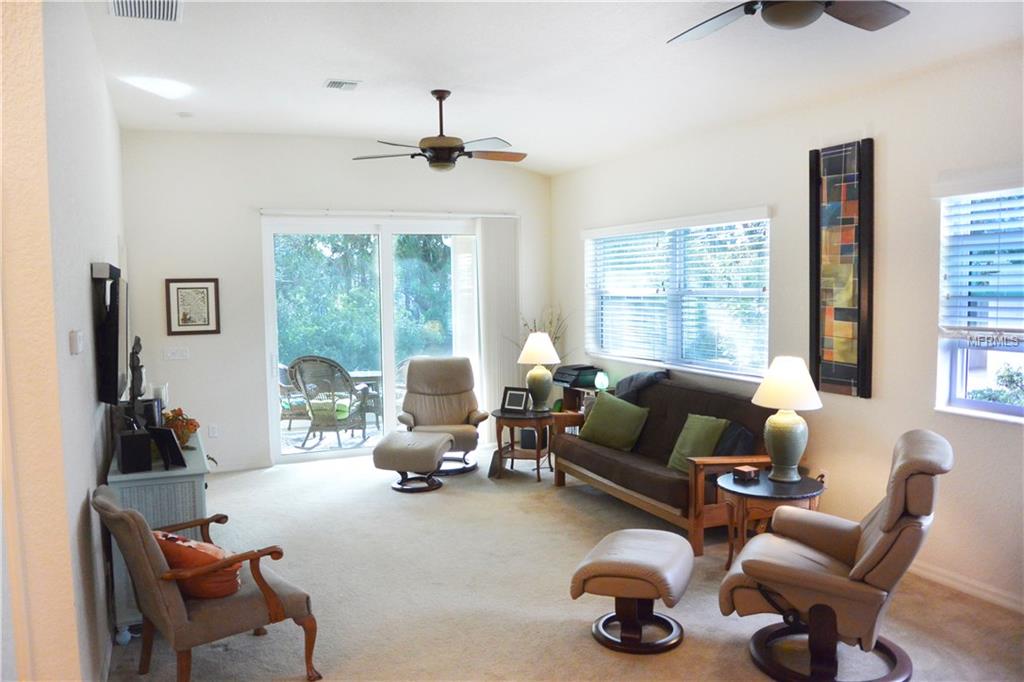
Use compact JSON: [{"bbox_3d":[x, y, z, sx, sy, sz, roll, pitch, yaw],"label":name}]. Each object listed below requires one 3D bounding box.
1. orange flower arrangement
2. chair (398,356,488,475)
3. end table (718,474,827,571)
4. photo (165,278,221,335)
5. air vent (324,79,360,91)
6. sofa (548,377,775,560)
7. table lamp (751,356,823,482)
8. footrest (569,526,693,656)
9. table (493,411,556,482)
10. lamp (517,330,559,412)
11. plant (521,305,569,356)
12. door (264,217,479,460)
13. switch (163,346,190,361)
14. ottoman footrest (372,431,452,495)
[{"bbox_3d":[-1.885,0.483,4.366,0.200,0.232,0.210,-3,4,-24],"label":"orange flower arrangement"},{"bbox_3d":[-0.657,0.676,7.244,0.800,1.005,0.790,-2,4,-13],"label":"chair"},{"bbox_3d":[1.481,1.081,4.398,0.580,0.560,0.580,1,5,21],"label":"end table"},{"bbox_3d":[-2.902,-0.313,6.997,0.457,0.517,0.030,-3,4,-24],"label":"photo"},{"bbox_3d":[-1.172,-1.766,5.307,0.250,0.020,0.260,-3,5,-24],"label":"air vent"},{"bbox_3d":[1.115,0.814,5.721,0.900,0.900,1.950,-3,5,-24],"label":"sofa"},{"bbox_3d":[1.588,0.449,4.419,0.390,0.705,0.390,1,5,21],"label":"table lamp"},{"bbox_3d":[0.581,1.195,3.668,0.465,0.430,0.550,0,4,21],"label":"footrest"},{"bbox_3d":[0.118,0.912,6.816,0.590,0.563,0.590,-1,4,0],"label":"table"},{"bbox_3d":[0.255,0.281,6.895,0.397,0.680,0.397,-1,4,0],"label":"lamp"},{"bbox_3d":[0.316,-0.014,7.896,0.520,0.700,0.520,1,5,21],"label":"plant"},{"bbox_3d":[-1.279,-0.034,7.805,2.318,2.361,0.120,-3,4,-24],"label":"door"},{"bbox_3d":[-3.023,0.115,6.911,0.212,0.118,0.015,-3,5,-24],"label":"switch"},{"bbox_3d":[-0.825,1.025,6.496,0.550,0.420,0.480,0,5,14],"label":"ottoman footrest"}]

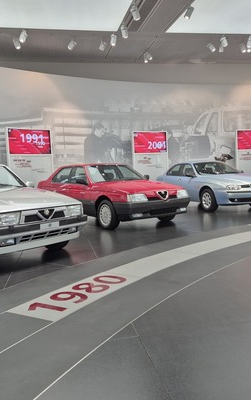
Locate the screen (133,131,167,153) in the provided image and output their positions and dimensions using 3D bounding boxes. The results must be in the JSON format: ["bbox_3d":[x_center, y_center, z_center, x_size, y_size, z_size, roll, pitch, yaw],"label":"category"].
[{"bbox_3d":[0.962,-2.196,13.609,1.400,0.790,0.080,-4,4,-21],"label":"screen"}]

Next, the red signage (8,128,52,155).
[{"bbox_3d":[-3.071,-1.864,11.431,1.400,0.790,0.080,-5,4,-36],"label":"red signage"}]

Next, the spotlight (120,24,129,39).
[{"bbox_3d":[-0.012,-4.993,10.526,0.200,0.400,0.220,-5,4,-30],"label":"spotlight"}]

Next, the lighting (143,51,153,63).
[{"bbox_3d":[0.843,-5.169,12.758,0.220,0.380,0.260,-5,4,-37],"label":"lighting"}]

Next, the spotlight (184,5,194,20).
[{"bbox_3d":[1.710,-5.016,9.492,0.240,0.380,0.200,-5,4,-37],"label":"spotlight"}]

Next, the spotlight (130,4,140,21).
[{"bbox_3d":[0.259,-4.937,9.366,0.230,0.390,0.200,1,5,45],"label":"spotlight"}]

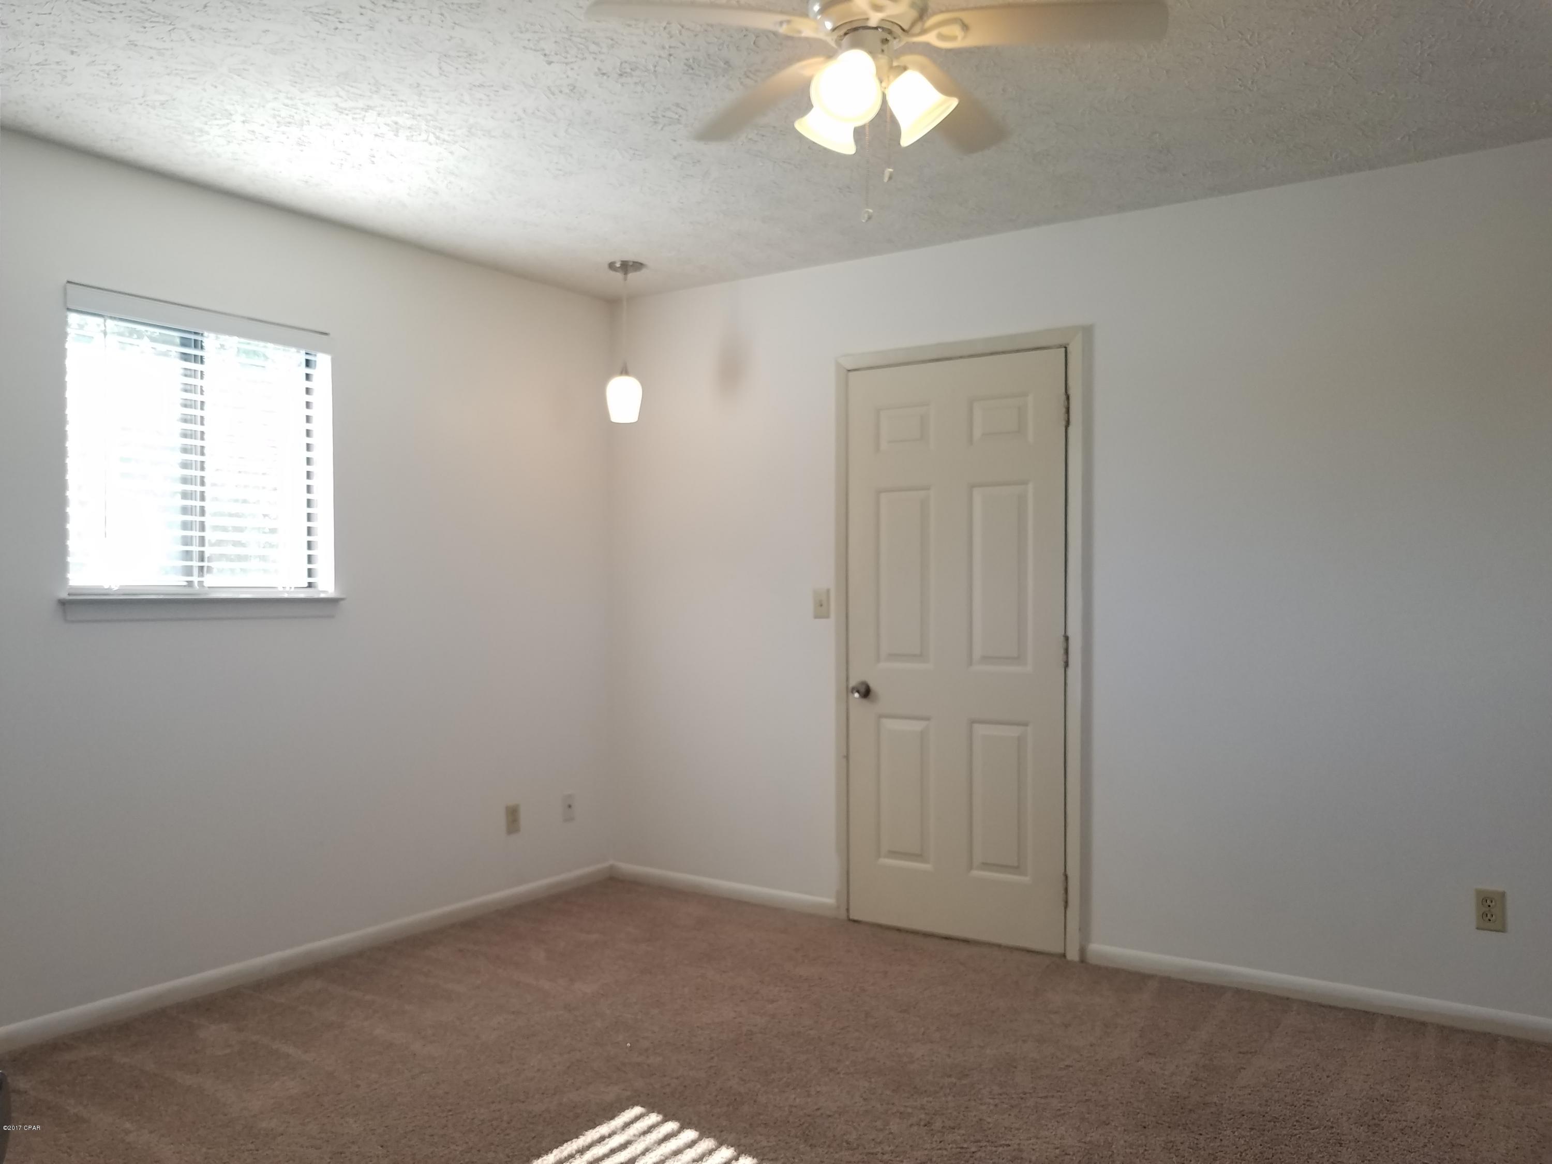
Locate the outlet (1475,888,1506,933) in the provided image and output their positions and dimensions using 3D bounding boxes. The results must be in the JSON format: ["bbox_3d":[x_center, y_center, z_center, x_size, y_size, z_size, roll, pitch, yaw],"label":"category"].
[{"bbox_3d":[1.961,0.902,3.195,0.071,0.115,0.010,-1,-1,34],"label":"outlet"}]

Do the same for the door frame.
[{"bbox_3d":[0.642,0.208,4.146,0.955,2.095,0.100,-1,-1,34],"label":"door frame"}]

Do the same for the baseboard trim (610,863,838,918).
[{"bbox_3d":[-0.246,1.230,4.685,1.130,0.065,0.015,-1,-1,34],"label":"baseboard trim"}]

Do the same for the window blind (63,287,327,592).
[{"bbox_3d":[-1.726,-0.392,3.566,0.060,0.860,0.825,-1,-1,34],"label":"window blind"}]

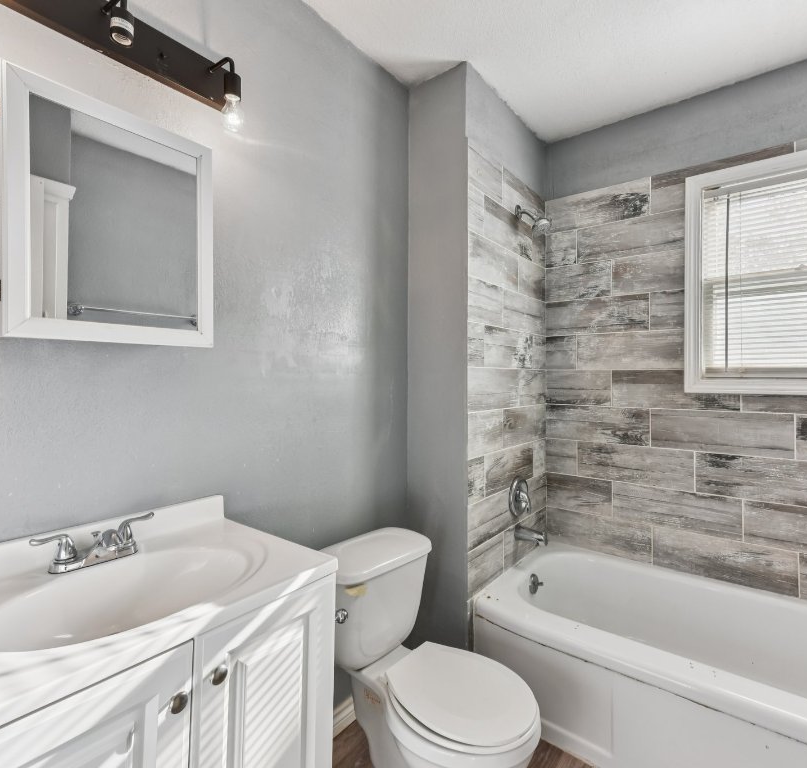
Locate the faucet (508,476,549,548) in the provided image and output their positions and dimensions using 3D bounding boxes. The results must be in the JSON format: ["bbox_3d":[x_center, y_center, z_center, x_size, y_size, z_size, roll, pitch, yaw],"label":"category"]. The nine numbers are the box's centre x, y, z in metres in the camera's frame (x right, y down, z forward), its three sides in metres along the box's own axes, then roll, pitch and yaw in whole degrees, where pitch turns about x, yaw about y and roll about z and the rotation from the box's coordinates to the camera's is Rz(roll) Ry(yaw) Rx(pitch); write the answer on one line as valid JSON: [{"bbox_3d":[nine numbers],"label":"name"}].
[{"bbox_3d":[0.577,0.570,2.000,0.140,0.288,0.174,0,1,39],"label":"faucet"}]

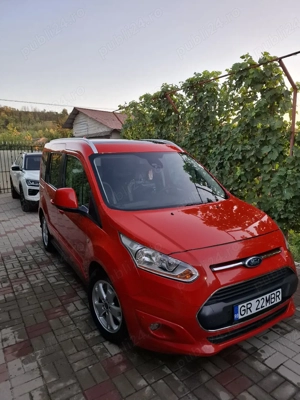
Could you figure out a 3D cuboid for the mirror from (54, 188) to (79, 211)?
[{"bbox_3d":[-0.784,-0.007,2.469,0.220,0.210,0.160,-4,9,-31],"label":"mirror"}]

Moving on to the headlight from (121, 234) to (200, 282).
[{"bbox_3d":[0.042,0.411,1.888,0.380,0.290,0.520,-4,9,-31],"label":"headlight"}]

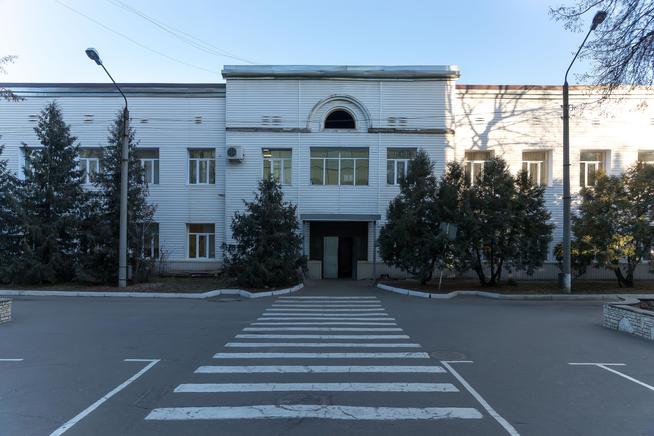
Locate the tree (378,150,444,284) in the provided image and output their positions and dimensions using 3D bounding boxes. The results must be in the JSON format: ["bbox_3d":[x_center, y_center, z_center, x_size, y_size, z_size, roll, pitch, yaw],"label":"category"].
[{"bbox_3d":[3.450,-0.020,17.800,2.694,5.471,2.700,0,-1,0],"label":"tree"}]

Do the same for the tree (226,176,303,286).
[{"bbox_3d":[-2.466,0.523,17.200,3.156,4.320,3.100,0,-1,0],"label":"tree"}]

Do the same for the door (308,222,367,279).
[{"bbox_3d":[0.608,1.673,22.100,2.991,2.991,0.300,0,-1,0],"label":"door"}]

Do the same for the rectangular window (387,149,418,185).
[{"bbox_3d":[3.792,-2.586,22.000,1.529,1.842,0.180,0,-1,0],"label":"rectangular window"}]

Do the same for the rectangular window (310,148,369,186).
[{"bbox_3d":[0.656,-2.573,22.000,2.977,1.917,0.180,0,-1,0],"label":"rectangular window"}]

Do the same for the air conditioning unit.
[{"bbox_3d":[-4.701,-3.314,22.400,0.850,0.700,0.350,0,-2,1],"label":"air conditioning unit"}]

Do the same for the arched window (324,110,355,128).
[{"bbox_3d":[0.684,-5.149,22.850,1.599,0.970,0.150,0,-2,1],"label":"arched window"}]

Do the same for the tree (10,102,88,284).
[{"bbox_3d":[-12.411,-1.141,19.500,3.500,8.000,3.500,0,-2,1],"label":"tree"}]

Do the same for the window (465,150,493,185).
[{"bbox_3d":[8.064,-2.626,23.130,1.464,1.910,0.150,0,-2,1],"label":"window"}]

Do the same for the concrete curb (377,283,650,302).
[{"bbox_3d":[6.400,2.620,15.900,8.600,0.200,3.800,0,-2,1],"label":"concrete curb"}]

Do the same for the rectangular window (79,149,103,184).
[{"bbox_3d":[-12.231,-2.658,22.500,1.393,1.858,0.180,0,-1,0],"label":"rectangular window"}]

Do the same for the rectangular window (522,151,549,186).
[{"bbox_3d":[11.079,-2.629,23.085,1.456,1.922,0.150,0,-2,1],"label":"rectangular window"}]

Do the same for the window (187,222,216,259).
[{"bbox_3d":[-6.497,1.182,22.500,1.455,1.847,0.180,0,-1,0],"label":"window"}]

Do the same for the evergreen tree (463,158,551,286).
[{"bbox_3d":[7.700,0.171,18.600,3.800,5.400,3.500,0,-2,1],"label":"evergreen tree"}]

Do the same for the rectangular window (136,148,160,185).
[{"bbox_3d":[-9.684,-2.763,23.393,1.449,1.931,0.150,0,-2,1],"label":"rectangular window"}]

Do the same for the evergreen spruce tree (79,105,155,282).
[{"bbox_3d":[-9.071,-0.954,18.700,3.345,7.313,3.200,0,-1,0],"label":"evergreen spruce tree"}]

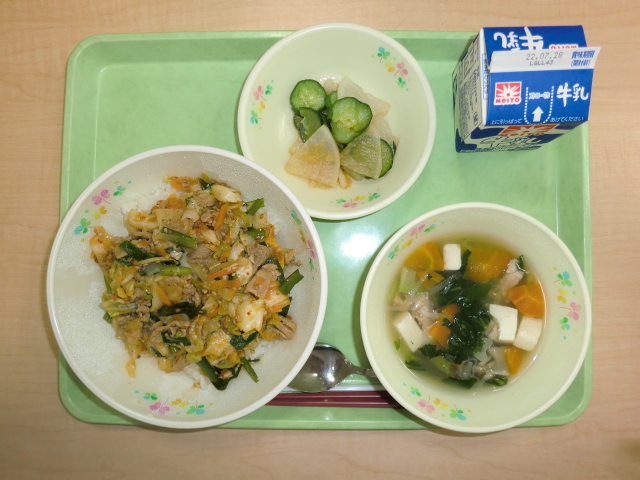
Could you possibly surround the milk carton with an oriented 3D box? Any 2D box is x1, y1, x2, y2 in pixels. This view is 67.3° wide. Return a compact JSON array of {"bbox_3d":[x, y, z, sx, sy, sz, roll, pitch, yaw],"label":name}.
[{"bbox_3d":[0.121,-0.092,0.290,0.058,0.087,0.057,-2,87,1],"label":"milk carton"}]

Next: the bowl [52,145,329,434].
[{"bbox_3d":[-0.073,0.027,0.300,0.157,0.065,0.157,0,87,1],"label":"bowl"}]

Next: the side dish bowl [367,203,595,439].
[{"bbox_3d":[0.088,0.045,0.300,0.130,0.057,0.130,0,87,1],"label":"side dish bowl"}]

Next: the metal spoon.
[{"bbox_3d":[0.052,0.091,0.318,0.165,0.020,0.034,8,88,1],"label":"metal spoon"}]

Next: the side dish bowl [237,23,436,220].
[{"bbox_3d":[0.011,-0.070,0.312,0.120,0.045,0.120,0,87,1],"label":"side dish bowl"}]

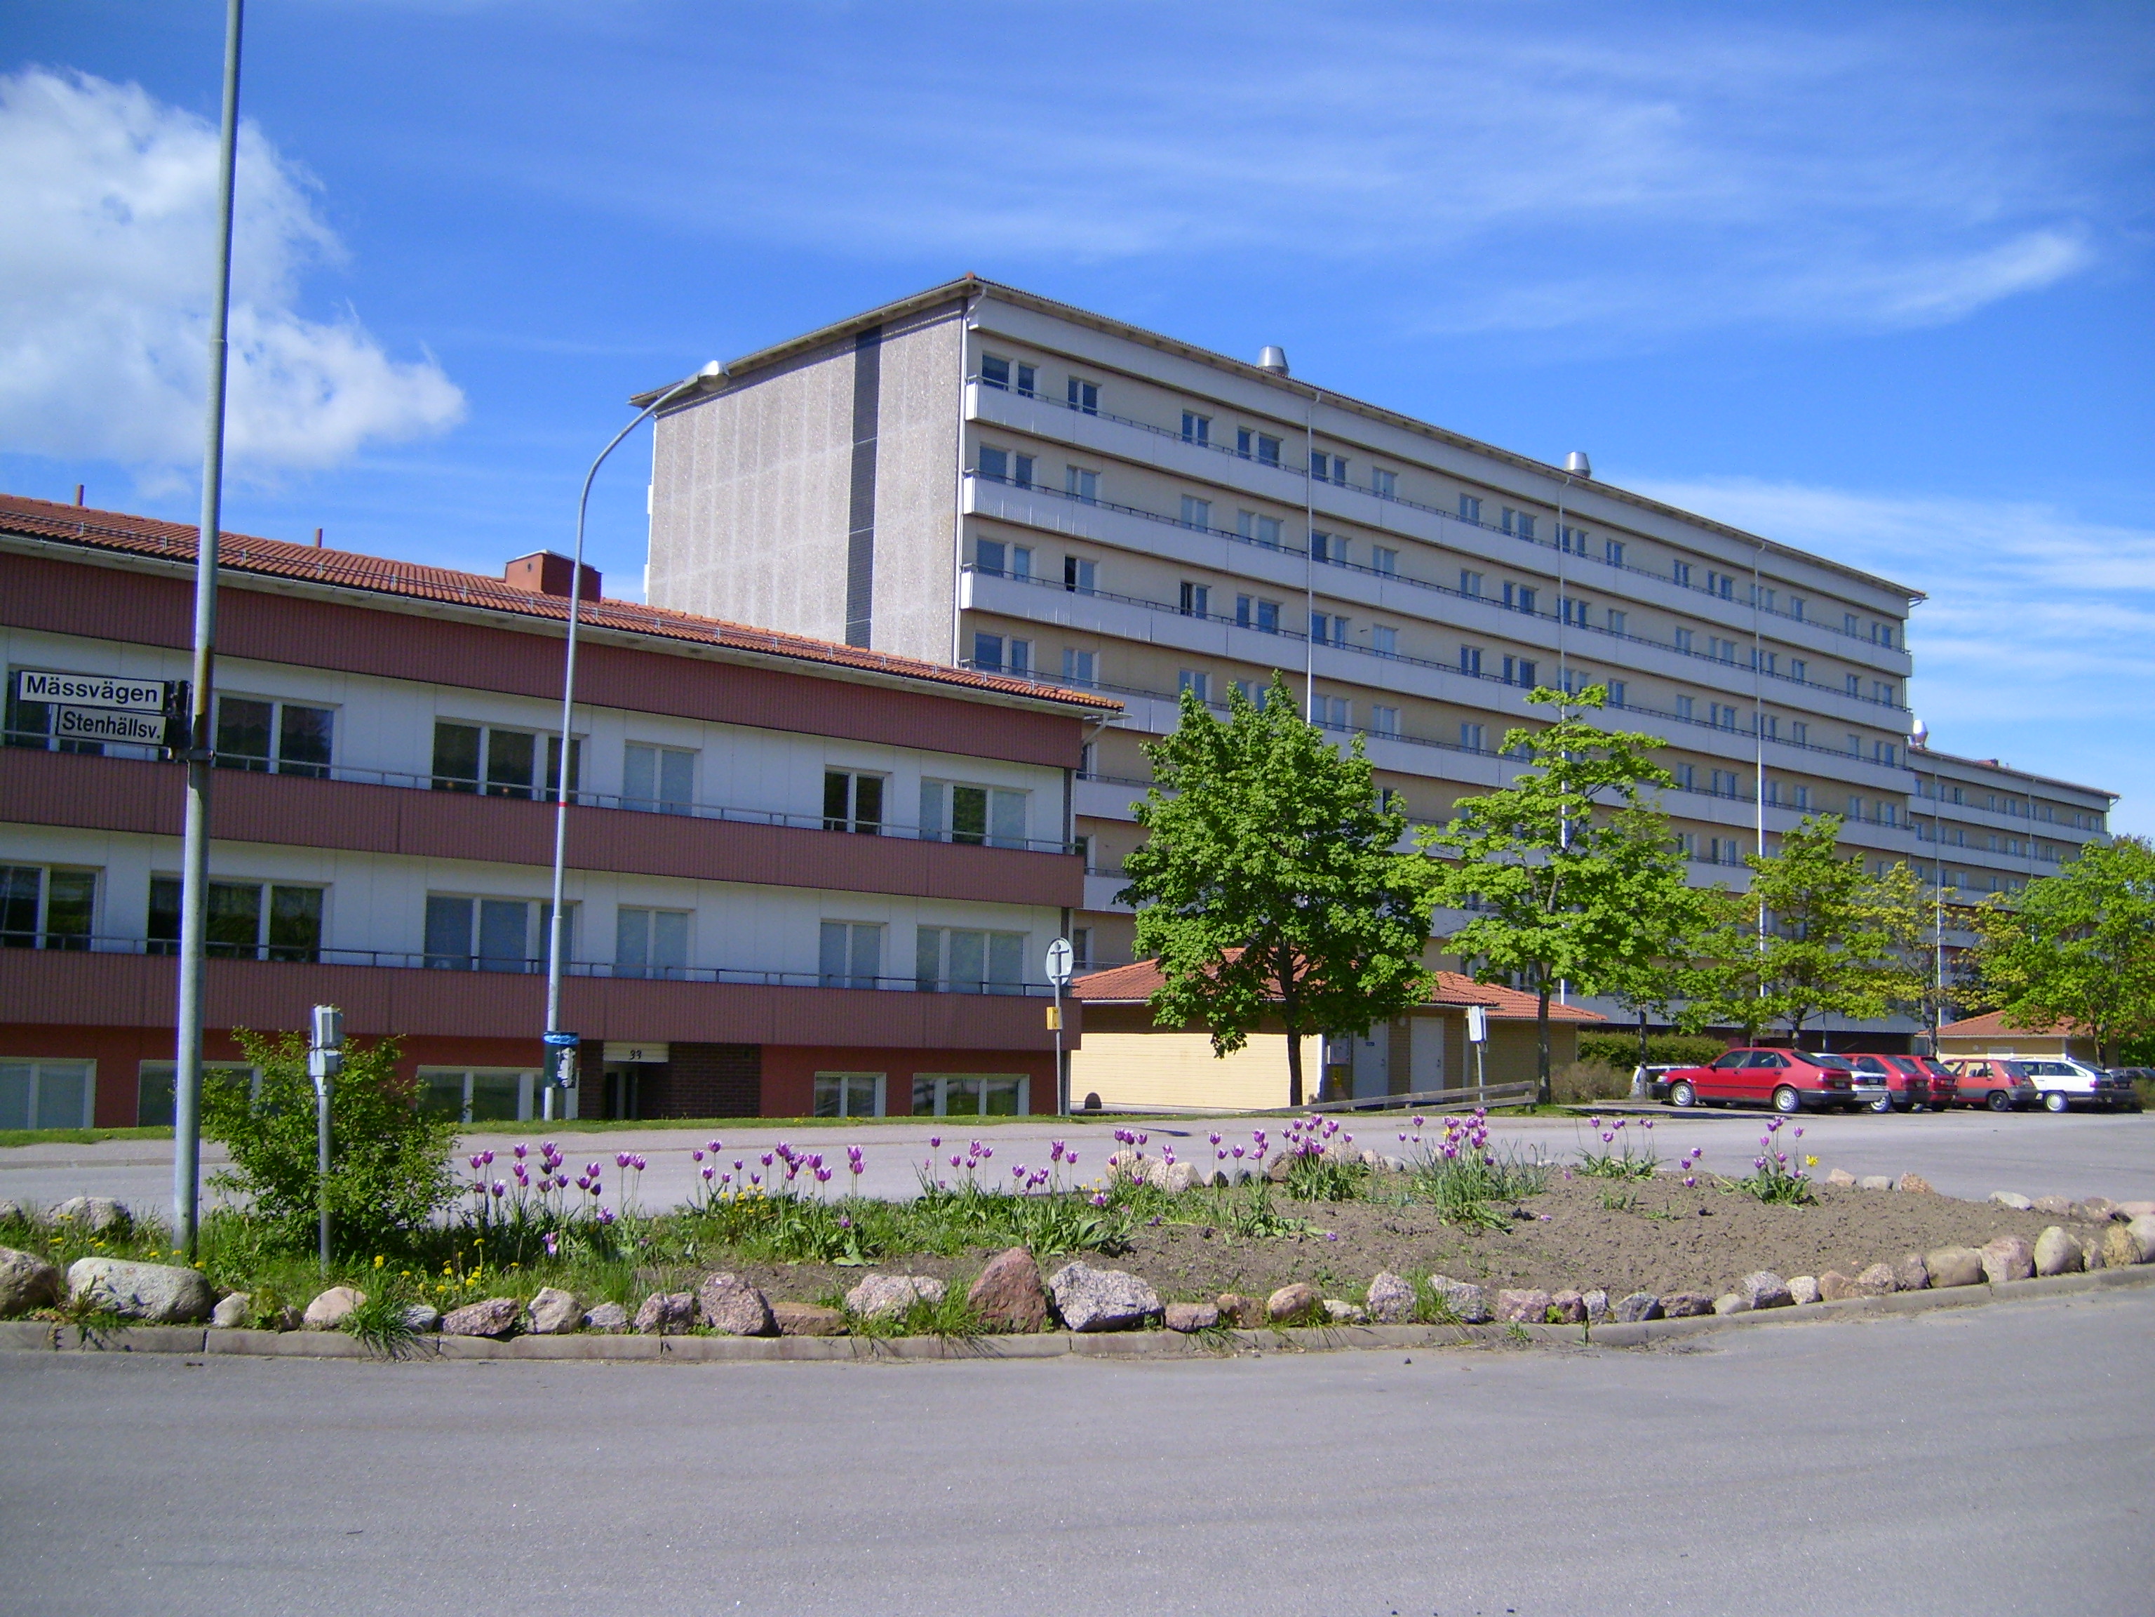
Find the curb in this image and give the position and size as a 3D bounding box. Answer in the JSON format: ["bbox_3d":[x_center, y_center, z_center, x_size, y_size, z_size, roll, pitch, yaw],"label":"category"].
[{"bbox_3d":[1.730,2.771,11.920,13.800,0.140,2.000,4,-7,-24],"label":"curb"}]

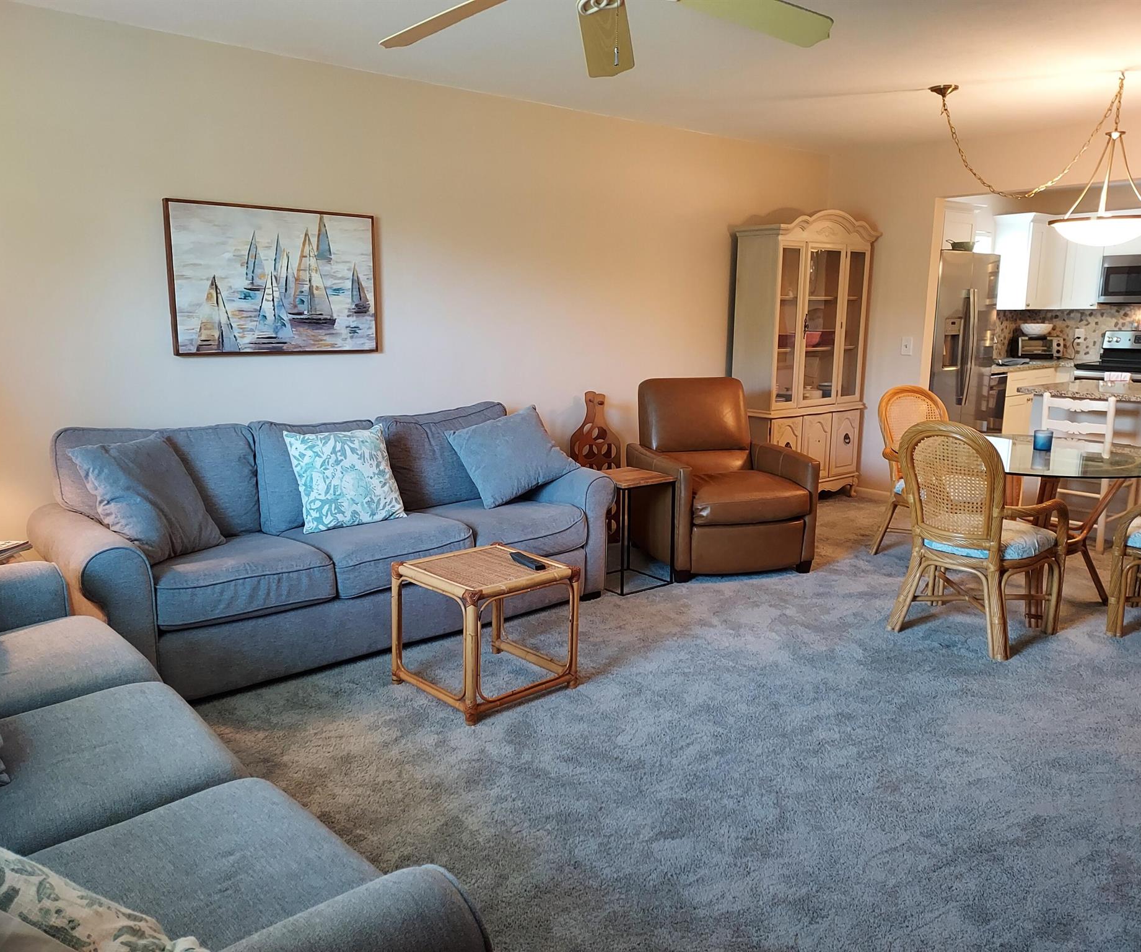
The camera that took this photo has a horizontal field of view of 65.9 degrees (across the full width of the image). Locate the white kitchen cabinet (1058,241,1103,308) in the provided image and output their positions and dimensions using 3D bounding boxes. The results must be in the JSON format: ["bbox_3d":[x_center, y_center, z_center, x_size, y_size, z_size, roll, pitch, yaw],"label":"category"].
[{"bbox_3d":[4.734,-1.911,7.990,0.330,0.800,0.320,-7,13,-37],"label":"white kitchen cabinet"}]

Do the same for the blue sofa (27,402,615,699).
[{"bbox_3d":[-0.963,0.186,3.828,2.300,0.900,0.990,-8,14,-38],"label":"blue sofa"}]

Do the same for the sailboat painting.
[{"bbox_3d":[-1.344,-0.897,4.073,0.968,0.662,0.039,-8,14,-38],"label":"sailboat painting"}]

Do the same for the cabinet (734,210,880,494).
[{"bbox_3d":[1.619,-0.805,6.149,1.120,2.000,0.405,-8,14,-38],"label":"cabinet"}]

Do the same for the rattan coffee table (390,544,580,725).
[{"bbox_3d":[-0.305,0.528,3.114,0.475,0.445,0.460,-9,13,-42],"label":"rattan coffee table"}]

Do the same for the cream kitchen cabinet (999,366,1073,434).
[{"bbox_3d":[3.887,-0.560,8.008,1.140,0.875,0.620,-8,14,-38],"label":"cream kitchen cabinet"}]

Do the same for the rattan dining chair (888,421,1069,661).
[{"bbox_3d":[1.702,0.205,3.666,0.570,0.915,0.560,-9,13,-42],"label":"rattan dining chair"}]

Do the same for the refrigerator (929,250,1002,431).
[{"bbox_3d":[2.696,-0.812,6.846,0.890,1.765,0.780,-8,14,-38],"label":"refrigerator"}]

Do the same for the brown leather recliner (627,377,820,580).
[{"bbox_3d":[0.805,-0.036,4.868,0.800,0.970,0.900,-2,12,-15],"label":"brown leather recliner"}]

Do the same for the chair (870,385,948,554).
[{"bbox_3d":[2.013,0.015,4.724,0.560,0.925,0.570,-3,10,-17],"label":"chair"}]

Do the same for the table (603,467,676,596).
[{"bbox_3d":[0.283,0.269,4.357,0.360,0.530,0.325,-8,13,-40],"label":"table"}]

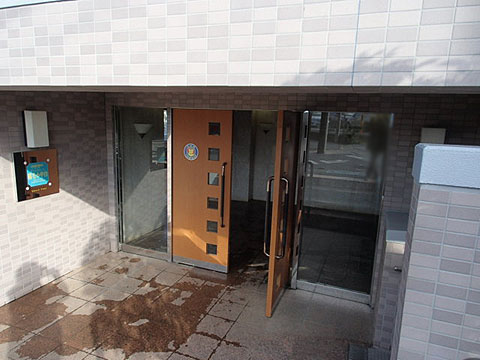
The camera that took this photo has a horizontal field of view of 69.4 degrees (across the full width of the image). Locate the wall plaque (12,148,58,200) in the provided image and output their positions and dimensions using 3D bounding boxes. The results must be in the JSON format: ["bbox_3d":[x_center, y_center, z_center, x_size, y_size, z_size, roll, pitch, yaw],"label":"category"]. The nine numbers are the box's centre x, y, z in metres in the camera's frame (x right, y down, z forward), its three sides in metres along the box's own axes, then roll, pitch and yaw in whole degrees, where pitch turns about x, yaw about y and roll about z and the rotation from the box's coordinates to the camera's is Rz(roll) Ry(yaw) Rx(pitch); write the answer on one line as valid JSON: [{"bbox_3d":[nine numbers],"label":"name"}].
[{"bbox_3d":[-2.127,-0.059,3.676,0.025,0.503,0.499,6,11,21],"label":"wall plaque"}]

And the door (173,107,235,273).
[{"bbox_3d":[-0.467,0.143,4.272,0.784,1.973,0.055,6,11,21],"label":"door"}]

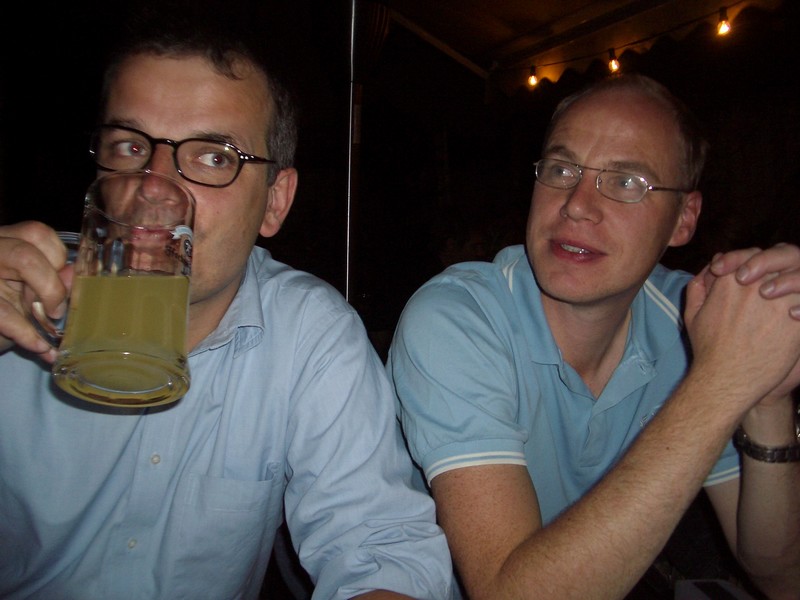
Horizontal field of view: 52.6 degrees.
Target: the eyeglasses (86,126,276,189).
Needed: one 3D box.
[{"bbox_3d":[-0.173,-0.112,0.695,0.136,0.046,0.145,8,6,8],"label":"eyeglasses"}]

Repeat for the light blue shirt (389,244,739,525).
[{"bbox_3d":[0.188,0.178,1.000,0.470,0.530,0.310,1,16,-21],"label":"light blue shirt"}]

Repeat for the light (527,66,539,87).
[{"bbox_3d":[0.639,-1.080,3.900,0.046,0.096,0.046,1,3,0],"label":"light"}]

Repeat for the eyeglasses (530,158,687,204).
[{"bbox_3d":[0.228,-0.121,0.848,0.133,0.043,0.142,20,17,37],"label":"eyeglasses"}]

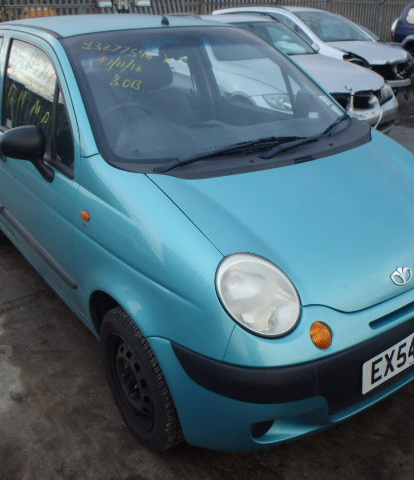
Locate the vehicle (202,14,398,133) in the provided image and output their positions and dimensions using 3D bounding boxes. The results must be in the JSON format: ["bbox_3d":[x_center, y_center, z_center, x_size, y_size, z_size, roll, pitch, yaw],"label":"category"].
[{"bbox_3d":[0.332,-2.197,6.915,1.800,1.420,4.500,-15,27,-28],"label":"vehicle"}]

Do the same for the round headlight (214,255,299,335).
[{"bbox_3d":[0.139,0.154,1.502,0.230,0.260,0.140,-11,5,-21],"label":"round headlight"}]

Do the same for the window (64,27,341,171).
[{"bbox_3d":[-0.011,-0.717,2.283,1.250,0.100,0.880,-17,59,-31],"label":"window"}]

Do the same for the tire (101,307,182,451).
[{"bbox_3d":[-0.216,0.493,1.918,0.150,0.530,0.530,-17,28,-31],"label":"tire"}]

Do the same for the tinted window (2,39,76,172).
[{"bbox_3d":[-0.723,-0.611,2.221,0.050,0.460,1.000,3,16,-38],"label":"tinted window"}]

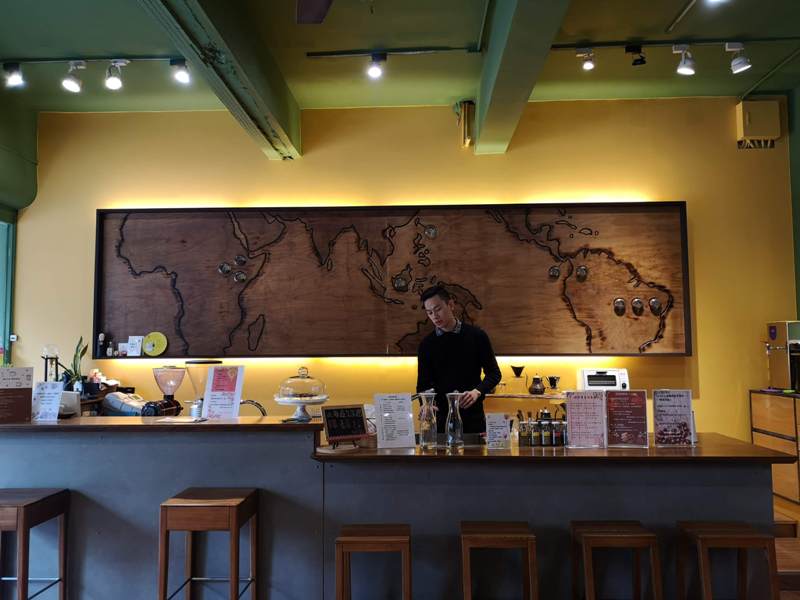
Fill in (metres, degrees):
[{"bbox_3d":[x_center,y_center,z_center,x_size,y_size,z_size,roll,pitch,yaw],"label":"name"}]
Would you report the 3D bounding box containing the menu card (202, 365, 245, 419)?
[{"bbox_3d":[-0.968,0.502,3.432,0.210,0.285,0.100,-1,-4,2],"label":"menu card"}]

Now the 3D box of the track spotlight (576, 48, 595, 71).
[{"bbox_3d":[1.272,-1.645,4.277,0.115,0.125,0.115,-1,-4,12],"label":"track spotlight"}]

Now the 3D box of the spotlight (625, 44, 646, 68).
[{"bbox_3d":[1.592,-1.653,4.218,0.125,0.120,0.115,-4,-5,39],"label":"spotlight"}]

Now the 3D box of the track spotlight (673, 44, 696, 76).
[{"bbox_3d":[1.912,-1.610,4.194,0.145,0.180,0.125,-2,-4,23],"label":"track spotlight"}]

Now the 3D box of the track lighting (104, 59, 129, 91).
[{"bbox_3d":[-1.993,-1.585,4.386,0.150,0.170,0.150,0,-4,-3],"label":"track lighting"}]

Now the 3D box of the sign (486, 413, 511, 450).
[{"bbox_3d":[0.522,0.693,3.319,0.125,0.185,0.045,-1,-4,2],"label":"sign"}]

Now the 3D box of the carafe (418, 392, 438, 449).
[{"bbox_3d":[0.152,0.643,3.354,0.098,0.295,0.098,-1,-4,2],"label":"carafe"}]

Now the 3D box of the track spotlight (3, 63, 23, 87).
[{"bbox_3d":[-2.733,-1.587,4.412,0.130,0.150,0.130,1,-4,-18],"label":"track spotlight"}]

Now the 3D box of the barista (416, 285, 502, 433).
[{"bbox_3d":[0.380,0.795,3.924,0.510,1.780,0.390,-1,-4,15],"label":"barista"}]

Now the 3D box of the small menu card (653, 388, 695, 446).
[{"bbox_3d":[1.450,0.626,3.320,0.215,0.305,0.060,-1,-4,7],"label":"small menu card"}]

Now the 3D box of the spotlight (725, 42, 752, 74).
[{"bbox_3d":[2.268,-1.618,4.181,0.150,0.175,0.120,1,-4,-17],"label":"spotlight"}]

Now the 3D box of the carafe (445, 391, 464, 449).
[{"bbox_3d":[0.298,0.646,3.393,0.090,0.290,0.090,-1,-4,2],"label":"carafe"}]

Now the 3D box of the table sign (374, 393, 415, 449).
[{"bbox_3d":[-0.027,0.648,3.388,0.210,0.295,0.040,0,-12,-6],"label":"table sign"}]

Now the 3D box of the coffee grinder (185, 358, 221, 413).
[{"bbox_3d":[-1.170,0.610,3.704,0.220,0.500,0.280,0,-4,2],"label":"coffee grinder"}]

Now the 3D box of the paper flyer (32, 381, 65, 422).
[{"bbox_3d":[-1.885,0.545,3.353,0.150,0.205,0.045,-1,-14,2],"label":"paper flyer"}]

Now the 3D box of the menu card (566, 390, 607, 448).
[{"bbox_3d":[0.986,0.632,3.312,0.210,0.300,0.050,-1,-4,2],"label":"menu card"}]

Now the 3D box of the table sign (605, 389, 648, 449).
[{"bbox_3d":[1.206,0.631,3.330,0.215,0.300,0.080,-1,-4,2],"label":"table sign"}]

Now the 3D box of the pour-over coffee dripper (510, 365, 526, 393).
[{"bbox_3d":[0.934,0.627,4.918,0.115,0.210,0.115,-1,-4,2],"label":"pour-over coffee dripper"}]

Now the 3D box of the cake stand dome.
[{"bbox_3d":[-0.517,0.493,3.279,0.280,0.275,0.280,-1,-4,2],"label":"cake stand dome"}]

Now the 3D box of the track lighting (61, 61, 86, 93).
[{"bbox_3d":[-2.300,-1.575,4.396,0.150,0.175,0.150,-3,-5,37],"label":"track lighting"}]

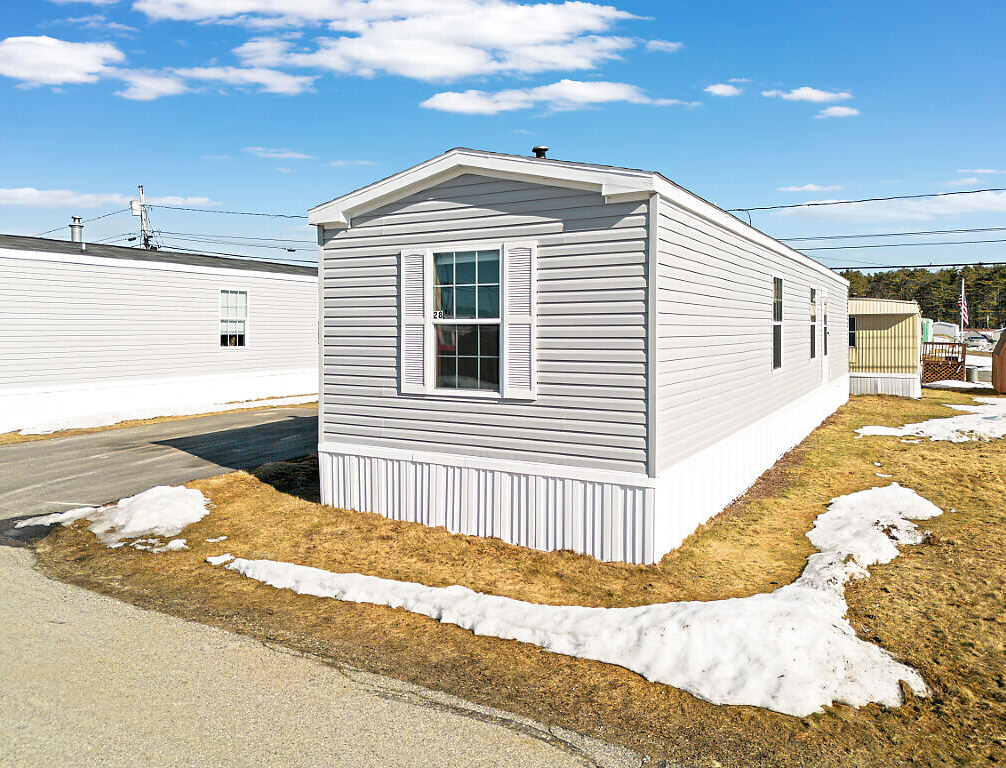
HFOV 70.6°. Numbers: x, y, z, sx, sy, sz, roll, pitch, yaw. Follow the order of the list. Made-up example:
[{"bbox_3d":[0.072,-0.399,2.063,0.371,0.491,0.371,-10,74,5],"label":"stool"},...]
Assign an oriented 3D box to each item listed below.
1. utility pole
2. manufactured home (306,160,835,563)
[{"bbox_3d":[-19.972,-6.141,40.000,1.200,10.200,0.700,-3,5,-17],"label":"utility pole"},{"bbox_3d":[4.027,-1.009,14.899,4.295,4.027,17.484,3,5,31],"label":"manufactured home"}]

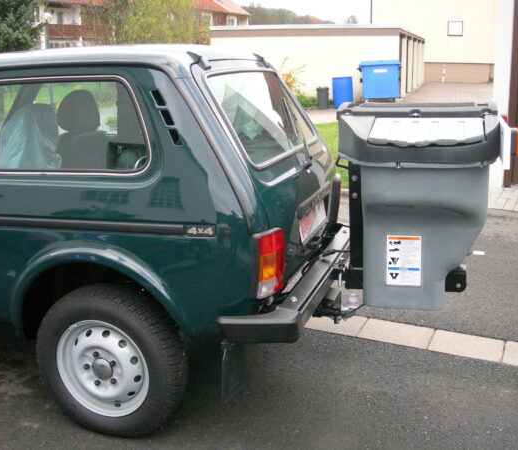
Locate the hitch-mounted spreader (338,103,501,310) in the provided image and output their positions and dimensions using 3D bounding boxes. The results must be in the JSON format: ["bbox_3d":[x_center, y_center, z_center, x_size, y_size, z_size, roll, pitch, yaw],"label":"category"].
[{"bbox_3d":[0.725,-0.091,2.952,0.630,0.860,0.740,3,15,18],"label":"hitch-mounted spreader"}]

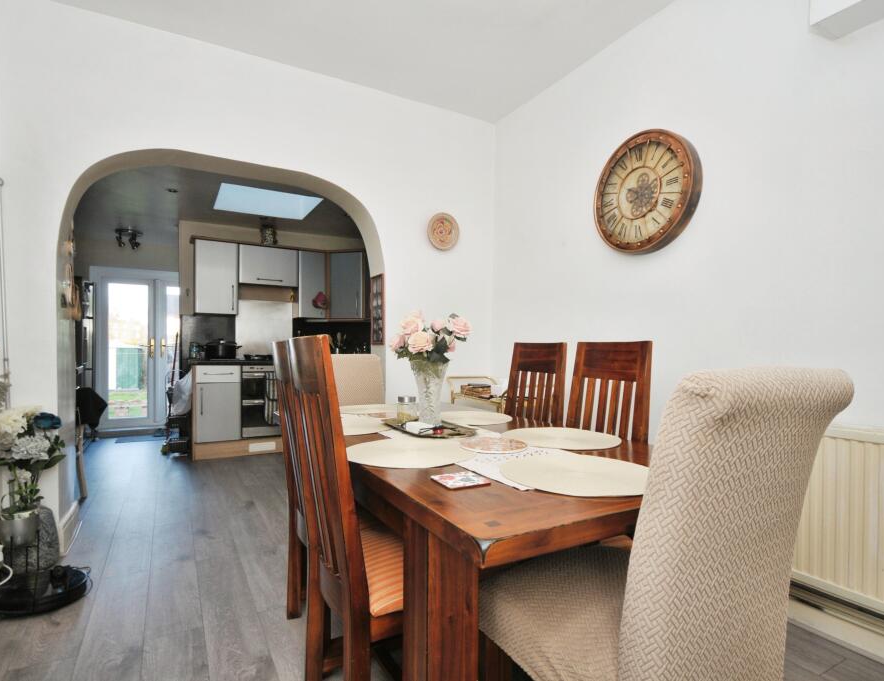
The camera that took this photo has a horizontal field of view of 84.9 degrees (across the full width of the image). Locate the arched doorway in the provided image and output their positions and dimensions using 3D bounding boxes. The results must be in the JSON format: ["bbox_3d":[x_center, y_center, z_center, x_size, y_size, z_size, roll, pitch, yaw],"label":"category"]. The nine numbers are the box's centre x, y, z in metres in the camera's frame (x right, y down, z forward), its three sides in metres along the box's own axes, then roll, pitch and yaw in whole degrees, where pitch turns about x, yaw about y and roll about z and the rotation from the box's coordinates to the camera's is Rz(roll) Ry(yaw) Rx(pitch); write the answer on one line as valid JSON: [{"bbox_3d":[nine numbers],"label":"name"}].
[{"bbox_3d":[-1.236,0.017,2.993,1.775,2.158,0.280,1,-1,-29],"label":"arched doorway"}]

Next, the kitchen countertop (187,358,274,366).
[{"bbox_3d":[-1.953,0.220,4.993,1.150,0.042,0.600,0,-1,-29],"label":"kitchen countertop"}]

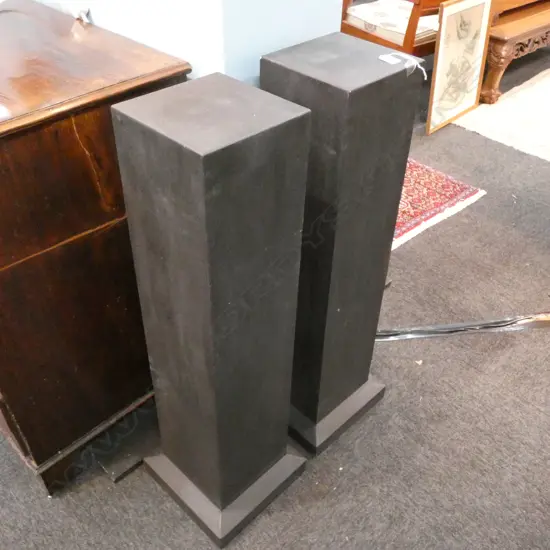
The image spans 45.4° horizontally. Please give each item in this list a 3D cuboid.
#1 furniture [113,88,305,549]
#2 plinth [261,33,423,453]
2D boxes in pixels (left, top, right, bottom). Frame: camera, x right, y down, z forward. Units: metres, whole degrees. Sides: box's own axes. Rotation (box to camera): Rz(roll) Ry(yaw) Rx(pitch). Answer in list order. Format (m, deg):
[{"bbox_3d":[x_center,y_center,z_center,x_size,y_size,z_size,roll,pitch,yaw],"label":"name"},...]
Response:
[{"bbox_3d":[-0.125,0.129,1.508,0.321,1.086,0.321,33,48,32],"label":"furniture"},{"bbox_3d":[0.133,-0.037,1.736,0.321,1.086,0.321,-31,49,-34],"label":"plinth"}]

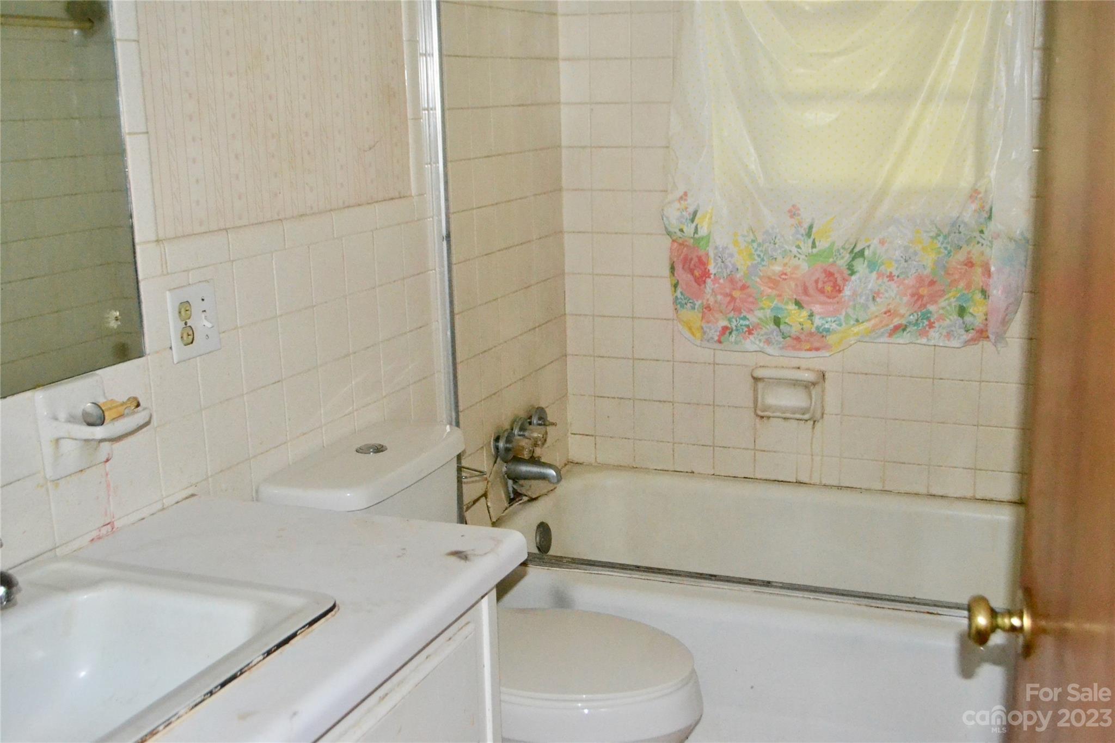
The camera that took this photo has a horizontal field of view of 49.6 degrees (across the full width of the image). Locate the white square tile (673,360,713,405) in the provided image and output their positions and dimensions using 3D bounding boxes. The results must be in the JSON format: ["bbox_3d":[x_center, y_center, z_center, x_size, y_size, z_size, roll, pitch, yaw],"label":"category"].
[{"bbox_3d":[0.356,0.031,3.151,0.108,0.109,0.009,4,14,22],"label":"white square tile"}]

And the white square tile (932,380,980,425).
[{"bbox_3d":[0.961,0.073,2.905,0.108,0.109,0.009,4,14,22],"label":"white square tile"}]

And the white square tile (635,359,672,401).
[{"bbox_3d":[0.256,0.024,3.196,0.108,0.109,0.009,4,14,22],"label":"white square tile"}]

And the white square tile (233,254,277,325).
[{"bbox_3d":[-0.499,-0.134,1.990,0.010,0.108,0.108,4,14,22],"label":"white square tile"}]

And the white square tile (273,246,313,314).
[{"bbox_3d":[-0.461,-0.159,2.104,0.009,0.109,0.108,4,14,22],"label":"white square tile"}]

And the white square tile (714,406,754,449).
[{"bbox_3d":[0.460,0.144,3.139,0.108,0.108,0.008,4,14,22],"label":"white square tile"}]

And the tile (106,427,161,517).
[{"bbox_3d":[-0.622,0.149,1.764,0.008,0.108,0.108,4,14,22],"label":"tile"}]

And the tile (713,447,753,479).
[{"bbox_3d":[0.462,0.236,3.158,0.108,0.075,0.009,4,14,22],"label":"tile"}]

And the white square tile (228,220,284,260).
[{"bbox_3d":[-0.497,-0.216,1.980,0.010,0.051,0.151,4,14,22],"label":"white square tile"}]

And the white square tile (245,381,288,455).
[{"bbox_3d":[-0.494,0.079,2.038,0.009,0.108,0.106,4,14,22],"label":"white square tile"}]

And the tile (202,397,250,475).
[{"bbox_3d":[-0.539,0.102,1.963,0.008,0.108,0.108,4,14,22],"label":"tile"}]

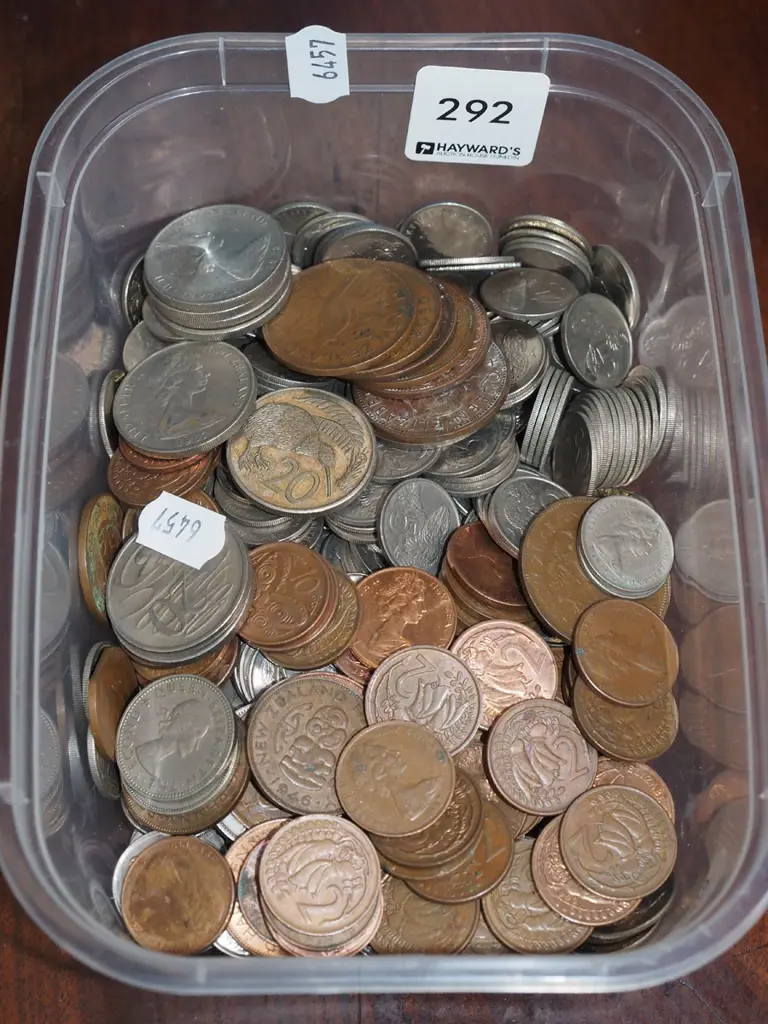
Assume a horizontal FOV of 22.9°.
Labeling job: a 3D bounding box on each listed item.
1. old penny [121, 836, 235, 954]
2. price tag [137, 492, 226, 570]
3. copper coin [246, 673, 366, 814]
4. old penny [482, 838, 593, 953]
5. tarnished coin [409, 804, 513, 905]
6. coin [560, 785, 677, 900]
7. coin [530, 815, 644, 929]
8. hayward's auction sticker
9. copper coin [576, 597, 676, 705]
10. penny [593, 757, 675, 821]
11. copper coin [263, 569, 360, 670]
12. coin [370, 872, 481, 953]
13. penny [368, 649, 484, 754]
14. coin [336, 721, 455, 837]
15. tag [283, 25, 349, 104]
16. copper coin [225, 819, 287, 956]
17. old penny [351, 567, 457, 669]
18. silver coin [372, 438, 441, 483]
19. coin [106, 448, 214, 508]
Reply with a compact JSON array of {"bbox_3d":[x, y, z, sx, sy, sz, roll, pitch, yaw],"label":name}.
[{"bbox_3d":[-0.037,0.069,0.343,0.021,0.002,0.021,0,73,8],"label":"old penny"},{"bbox_3d":[-0.039,0.003,0.366,0.020,0.001,0.012,19,73,26],"label":"price tag"},{"bbox_3d":[-0.012,0.041,0.337,0.025,0.002,0.025,0,71,-19],"label":"copper coin"},{"bbox_3d":[0.028,0.068,0.334,0.021,0.002,0.021,0,62,5],"label":"old penny"},{"bbox_3d":[0.013,0.059,0.333,0.021,0.002,0.021,0,61,20],"label":"tarnished coin"},{"bbox_3d":[0.042,0.059,0.340,0.021,0.002,0.021,0,64,-1],"label":"coin"},{"bbox_3d":[0.036,0.063,0.336,0.021,0.002,0.021,0,61,-15],"label":"coin"},{"bbox_3d":[0.018,-0.075,0.362,0.025,0.025,0.001,2,57,-5],"label":"hayward's auction sticker"},{"bbox_3d":[0.045,0.026,0.349,0.021,0.002,0.021,0,64,-19],"label":"copper coin"},{"bbox_3d":[0.042,0.055,0.345,0.021,0.002,0.021,0,61,4],"label":"penny"},{"bbox_3d":[-0.014,0.020,0.355,0.021,0.002,0.021,0,68,16],"label":"copper coin"},{"bbox_3d":[0.007,0.071,0.336,0.021,0.002,0.021,0,69,3],"label":"coin"},{"bbox_3d":[0.007,0.035,0.342,0.021,0.002,0.021,0,70,-10],"label":"penny"},{"bbox_3d":[0.002,0.047,0.334,0.021,0.002,0.021,0,69,-4],"label":"coin"},{"bbox_3d":[-0.013,-0.086,0.367,0.012,0.020,0.001,-3,56,0],"label":"tag"},{"bbox_3d":[-0.018,0.069,0.345,0.025,0.002,0.025,0,73,4],"label":"copper coin"},{"bbox_3d":[0.003,0.021,0.354,0.021,0.002,0.021,0,67,4],"label":"old penny"},{"bbox_3d":[0.002,-0.014,0.370,0.020,0.002,0.020,0,52,13],"label":"silver coin"},{"bbox_3d":[-0.043,-0.009,0.367,0.021,0.002,0.021,0,54,17],"label":"coin"}]

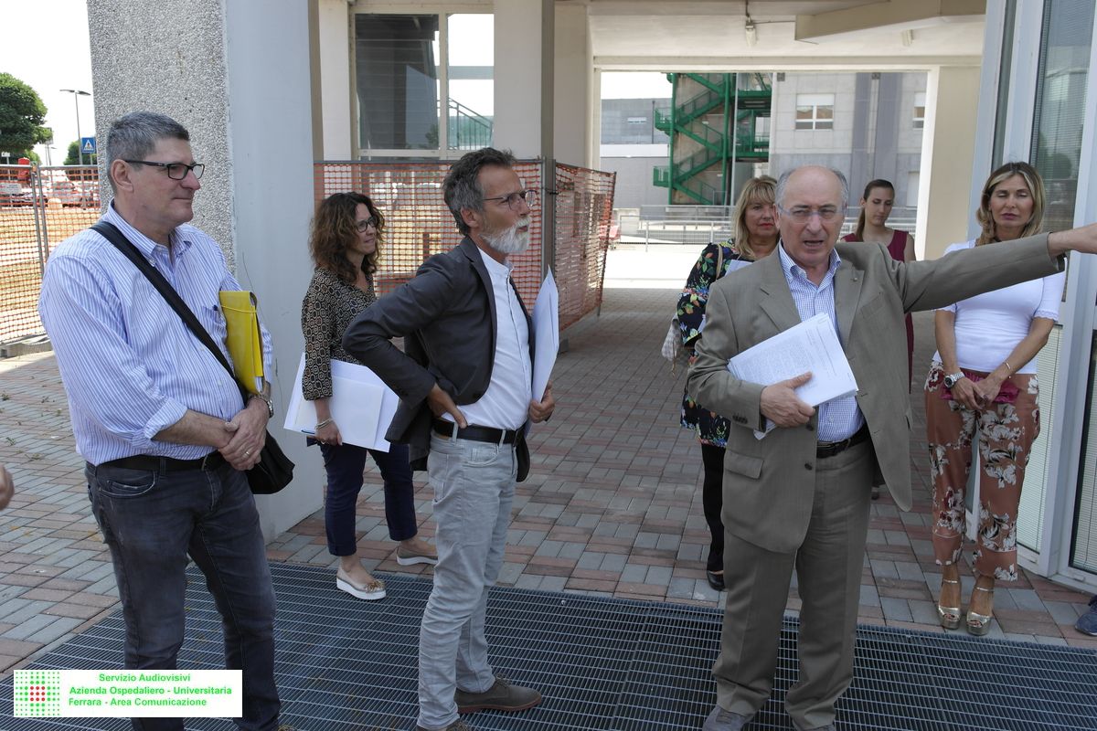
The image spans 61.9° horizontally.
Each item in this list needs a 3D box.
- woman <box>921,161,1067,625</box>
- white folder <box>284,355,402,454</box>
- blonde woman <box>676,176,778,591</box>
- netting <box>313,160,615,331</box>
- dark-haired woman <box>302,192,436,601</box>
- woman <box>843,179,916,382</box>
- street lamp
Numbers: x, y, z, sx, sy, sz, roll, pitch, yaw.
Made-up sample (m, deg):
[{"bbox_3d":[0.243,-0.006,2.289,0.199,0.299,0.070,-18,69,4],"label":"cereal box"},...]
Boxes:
[{"bbox_3d":[1.629,0.127,3.361,0.500,1.710,0.380,5,11,25],"label":"woman"},{"bbox_3d":[-0.780,0.139,3.510,0.420,0.300,0.020,12,-2,2],"label":"white folder"},{"bbox_3d":[0.825,0.086,3.712,0.550,1.660,0.380,2,10,7],"label":"blonde woman"},{"bbox_3d":[-1.046,-1.551,11.632,3.100,1.860,3.250,3,10,13],"label":"netting"},{"bbox_3d":[-0.699,0.108,3.688,0.480,1.600,0.480,5,11,23],"label":"dark-haired woman"},{"bbox_3d":[1.715,-0.123,4.872,0.450,1.690,0.320,2,10,12],"label":"woman"},{"bbox_3d":[-23.325,-10.742,45.507,0.320,5.790,1.950,5,11,23],"label":"street lamp"}]

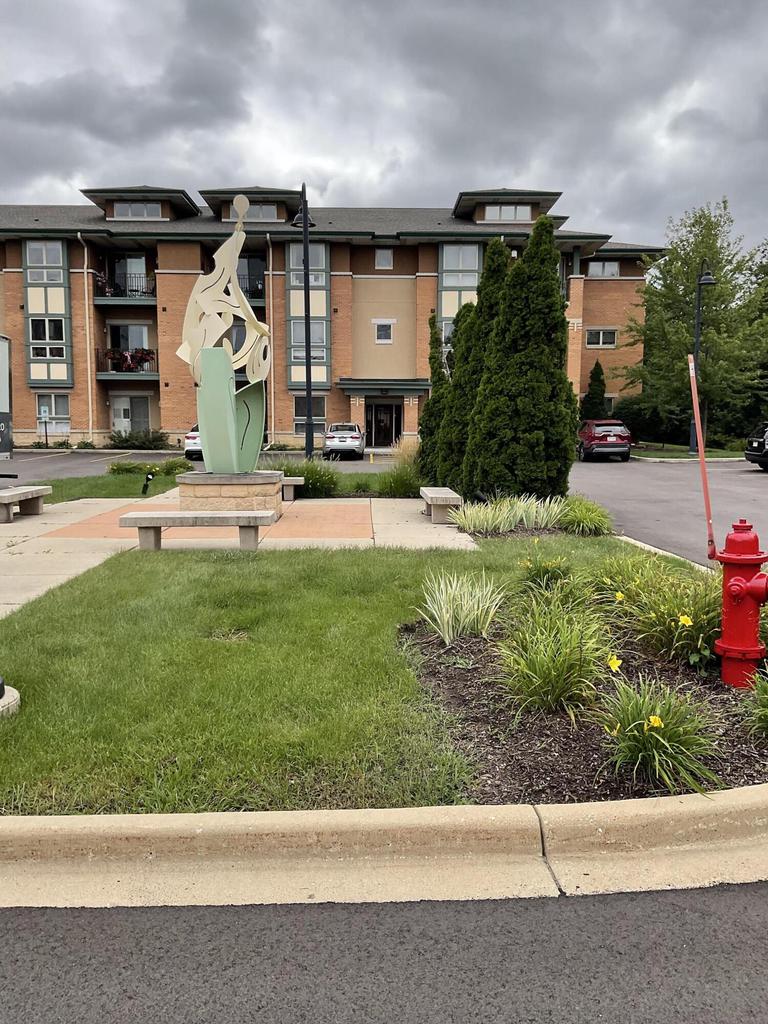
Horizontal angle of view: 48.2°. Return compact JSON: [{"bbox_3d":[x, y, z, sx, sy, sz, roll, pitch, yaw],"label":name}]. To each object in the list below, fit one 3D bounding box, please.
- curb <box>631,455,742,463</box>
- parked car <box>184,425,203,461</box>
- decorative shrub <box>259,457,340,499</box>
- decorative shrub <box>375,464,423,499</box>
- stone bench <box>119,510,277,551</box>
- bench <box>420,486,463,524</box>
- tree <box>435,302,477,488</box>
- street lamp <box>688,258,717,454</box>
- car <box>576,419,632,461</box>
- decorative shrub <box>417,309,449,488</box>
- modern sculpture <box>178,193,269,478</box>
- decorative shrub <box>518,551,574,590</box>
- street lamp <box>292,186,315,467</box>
[{"bbox_3d":[12.516,-2.221,36.086,4.500,0.170,1.200,0,7,0],"label":"curb"},{"bbox_3d":[-7.190,-3.150,37.146,1.840,1.540,4.550,0,7,0],"label":"parked car"},{"bbox_3d":[-1.664,-0.722,17.251,1.500,0.760,1.200,0,7,0],"label":"decorative shrub"},{"bbox_3d":[0.302,-0.670,17.157,0.880,0.680,0.900,0,7,0],"label":"decorative shrub"},{"bbox_3d":[-2.297,0.248,10.696,1.829,0.435,0.469,0,6,-2],"label":"stone bench"},{"bbox_3d":[0.908,-0.110,13.995,0.469,0.435,1.829,0,6,-2],"label":"bench"},{"bbox_3d":[1.921,-2.705,20.223,1.300,4.250,1.300,0,6,0],"label":"tree"},{"bbox_3d":[13.322,-6.481,35.952,0.760,8.177,1.100,0,7,0],"label":"street lamp"},{"bbox_3d":[9.013,-3.064,36.381,1.855,1.690,4.600,0,6,-1],"label":"car"},{"bbox_3d":[1.372,-2.899,22.013,1.050,4.250,1.050,0,6,0],"label":"decorative shrub"},{"bbox_3d":[-2.423,-2.641,13.102,1.320,4.130,0.850,0,7,0],"label":"modern sculpture"},{"bbox_3d":[1.384,0.484,7.376,0.440,0.360,0.440,0,7,0],"label":"decorative shrub"},{"bbox_3d":[-2.446,-5.591,26.392,0.800,8.450,1.250,-1,6,-8],"label":"street lamp"}]

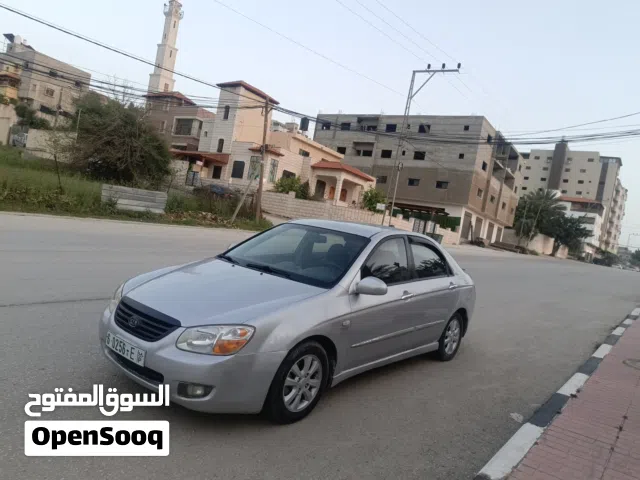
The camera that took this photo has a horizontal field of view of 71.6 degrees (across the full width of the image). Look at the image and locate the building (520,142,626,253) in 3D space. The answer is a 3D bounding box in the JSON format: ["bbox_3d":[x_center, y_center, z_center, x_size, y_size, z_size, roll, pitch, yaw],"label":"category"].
[{"bbox_3d":[79.189,-11.177,143.940,26.000,29.200,28.000,11,2,35],"label":"building"}]

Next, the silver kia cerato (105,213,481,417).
[{"bbox_3d":[0.180,0.530,4.690,1.735,1.460,4.480,11,5,40],"label":"silver kia cerato"}]

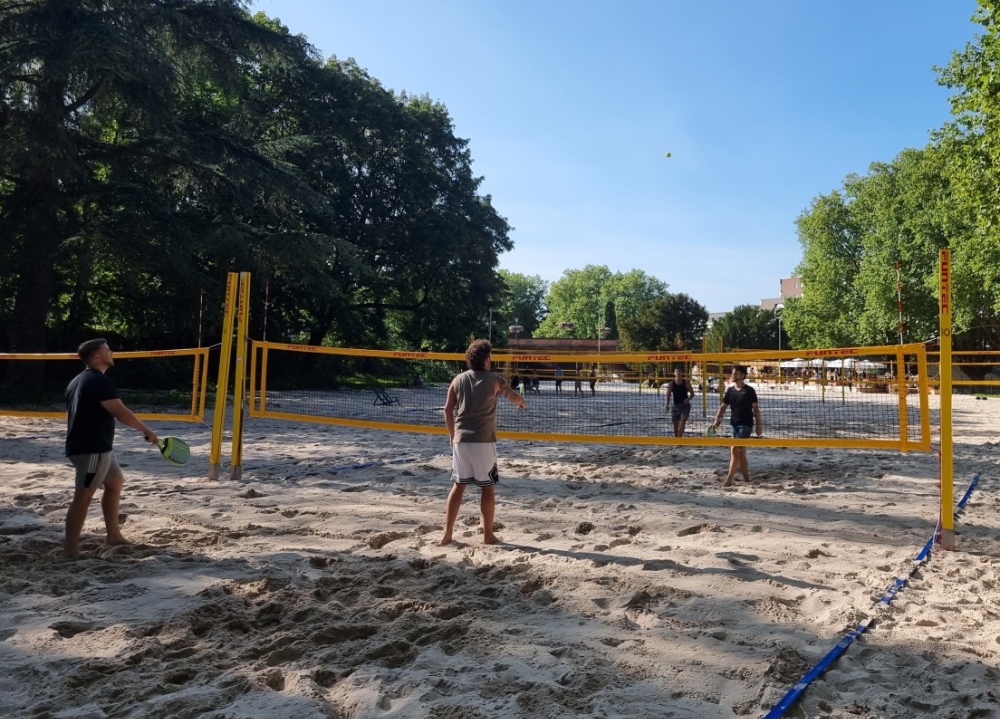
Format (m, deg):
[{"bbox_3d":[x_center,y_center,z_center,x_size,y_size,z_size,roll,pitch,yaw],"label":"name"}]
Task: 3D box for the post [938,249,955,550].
[{"bbox_3d":[4.177,0.371,6.475,0.115,2.800,0.110,0,-1,21],"label":"post"}]

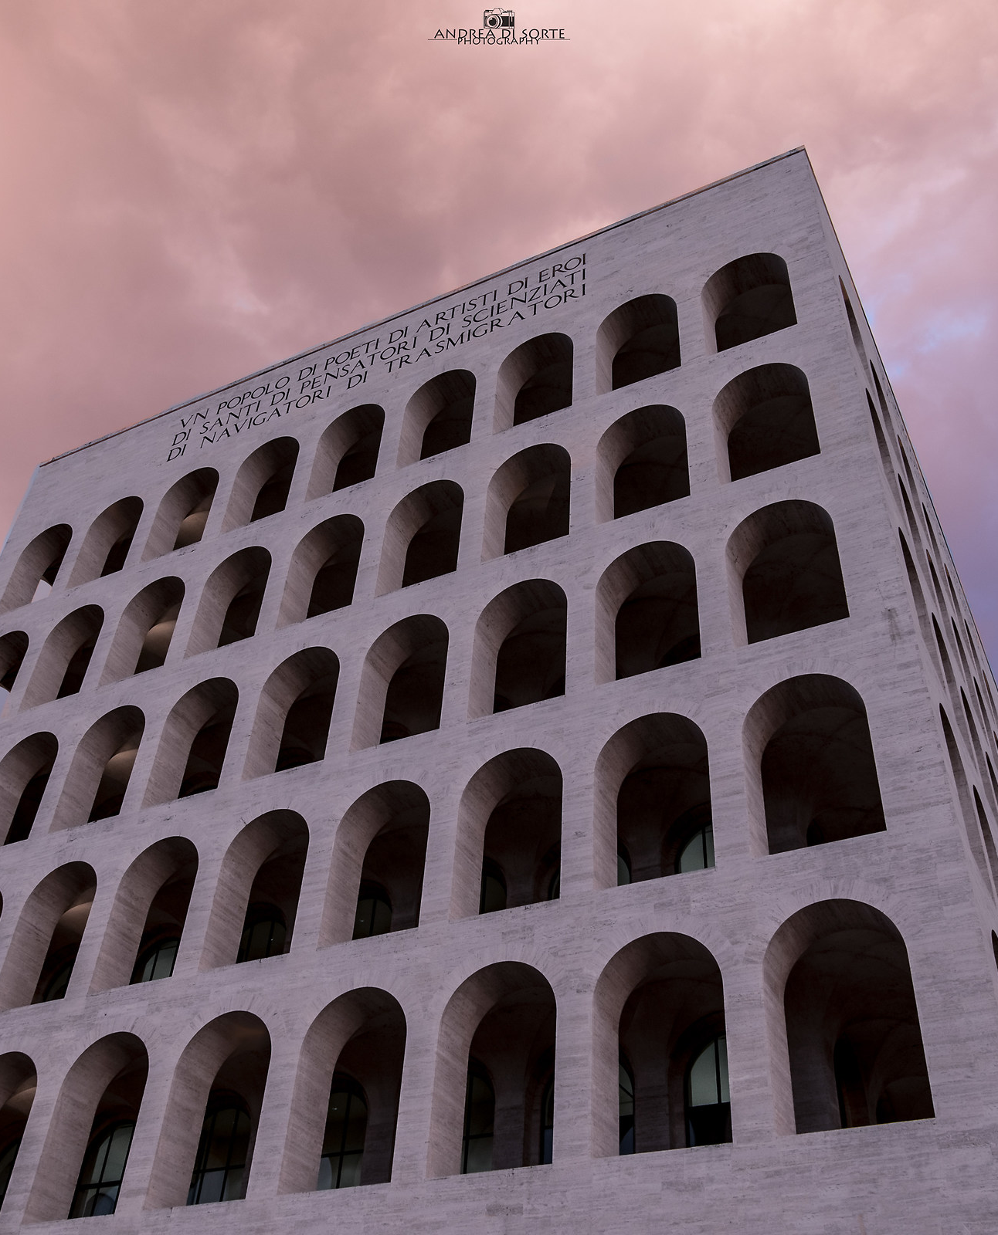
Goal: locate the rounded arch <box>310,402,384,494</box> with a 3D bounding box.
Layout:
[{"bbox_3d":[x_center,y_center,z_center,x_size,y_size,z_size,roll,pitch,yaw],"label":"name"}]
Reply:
[{"bbox_3d":[-6.484,-7.554,58.052,3.710,5.840,1.800,-17,-46,22],"label":"rounded arch"}]

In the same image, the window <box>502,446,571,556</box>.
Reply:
[{"bbox_3d":[1.638,-4.594,53.576,3.996,6.340,1.937,-17,-46,22],"label":"window"}]

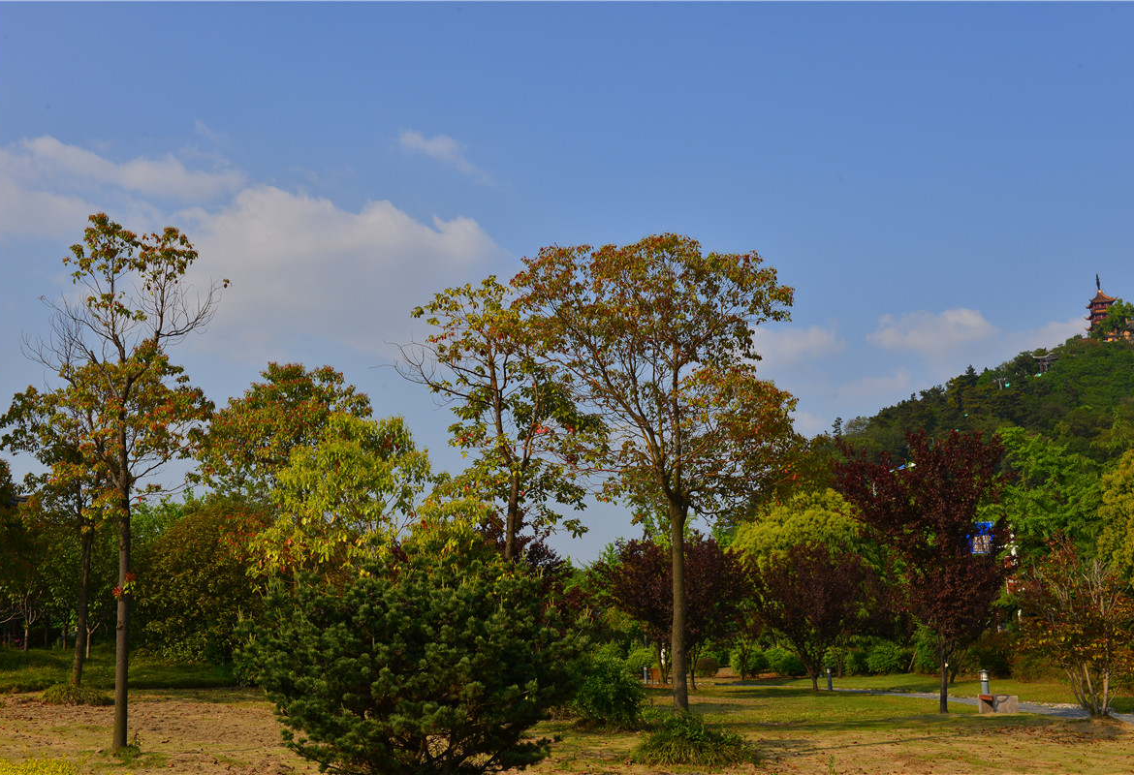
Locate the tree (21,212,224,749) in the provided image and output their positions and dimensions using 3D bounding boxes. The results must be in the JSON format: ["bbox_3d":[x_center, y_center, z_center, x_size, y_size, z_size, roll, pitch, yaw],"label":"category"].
[{"bbox_3d":[-7.202,1.267,19.634,3.270,8.630,3.110,-1,-12,0],"label":"tree"}]

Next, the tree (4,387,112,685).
[{"bbox_3d":[-12.397,3.764,29.907,2.671,7.874,2.671,-1,-12,0],"label":"tree"}]

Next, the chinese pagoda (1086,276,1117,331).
[{"bbox_3d":[213.414,-29.243,490.000,11.000,33.000,11.000,-6,-13,24],"label":"chinese pagoda"}]

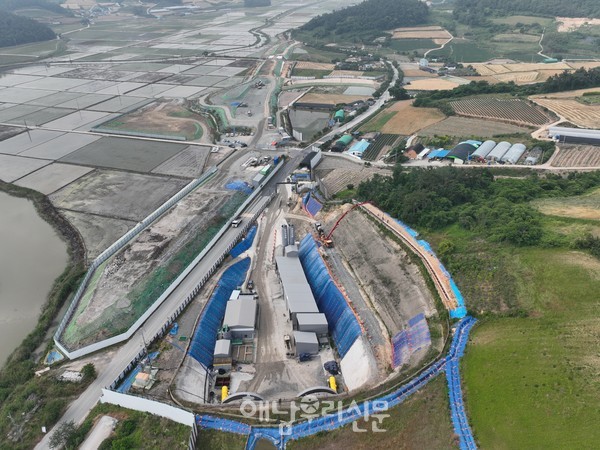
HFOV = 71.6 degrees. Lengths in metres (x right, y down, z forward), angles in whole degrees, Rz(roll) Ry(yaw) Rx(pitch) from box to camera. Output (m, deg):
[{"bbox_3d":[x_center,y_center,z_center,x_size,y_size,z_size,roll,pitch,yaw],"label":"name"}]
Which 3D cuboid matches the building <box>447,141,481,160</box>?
[{"bbox_3d":[114.790,-52.070,296.360,14.780,5.910,28.570,20,37,30],"label":"building"}]

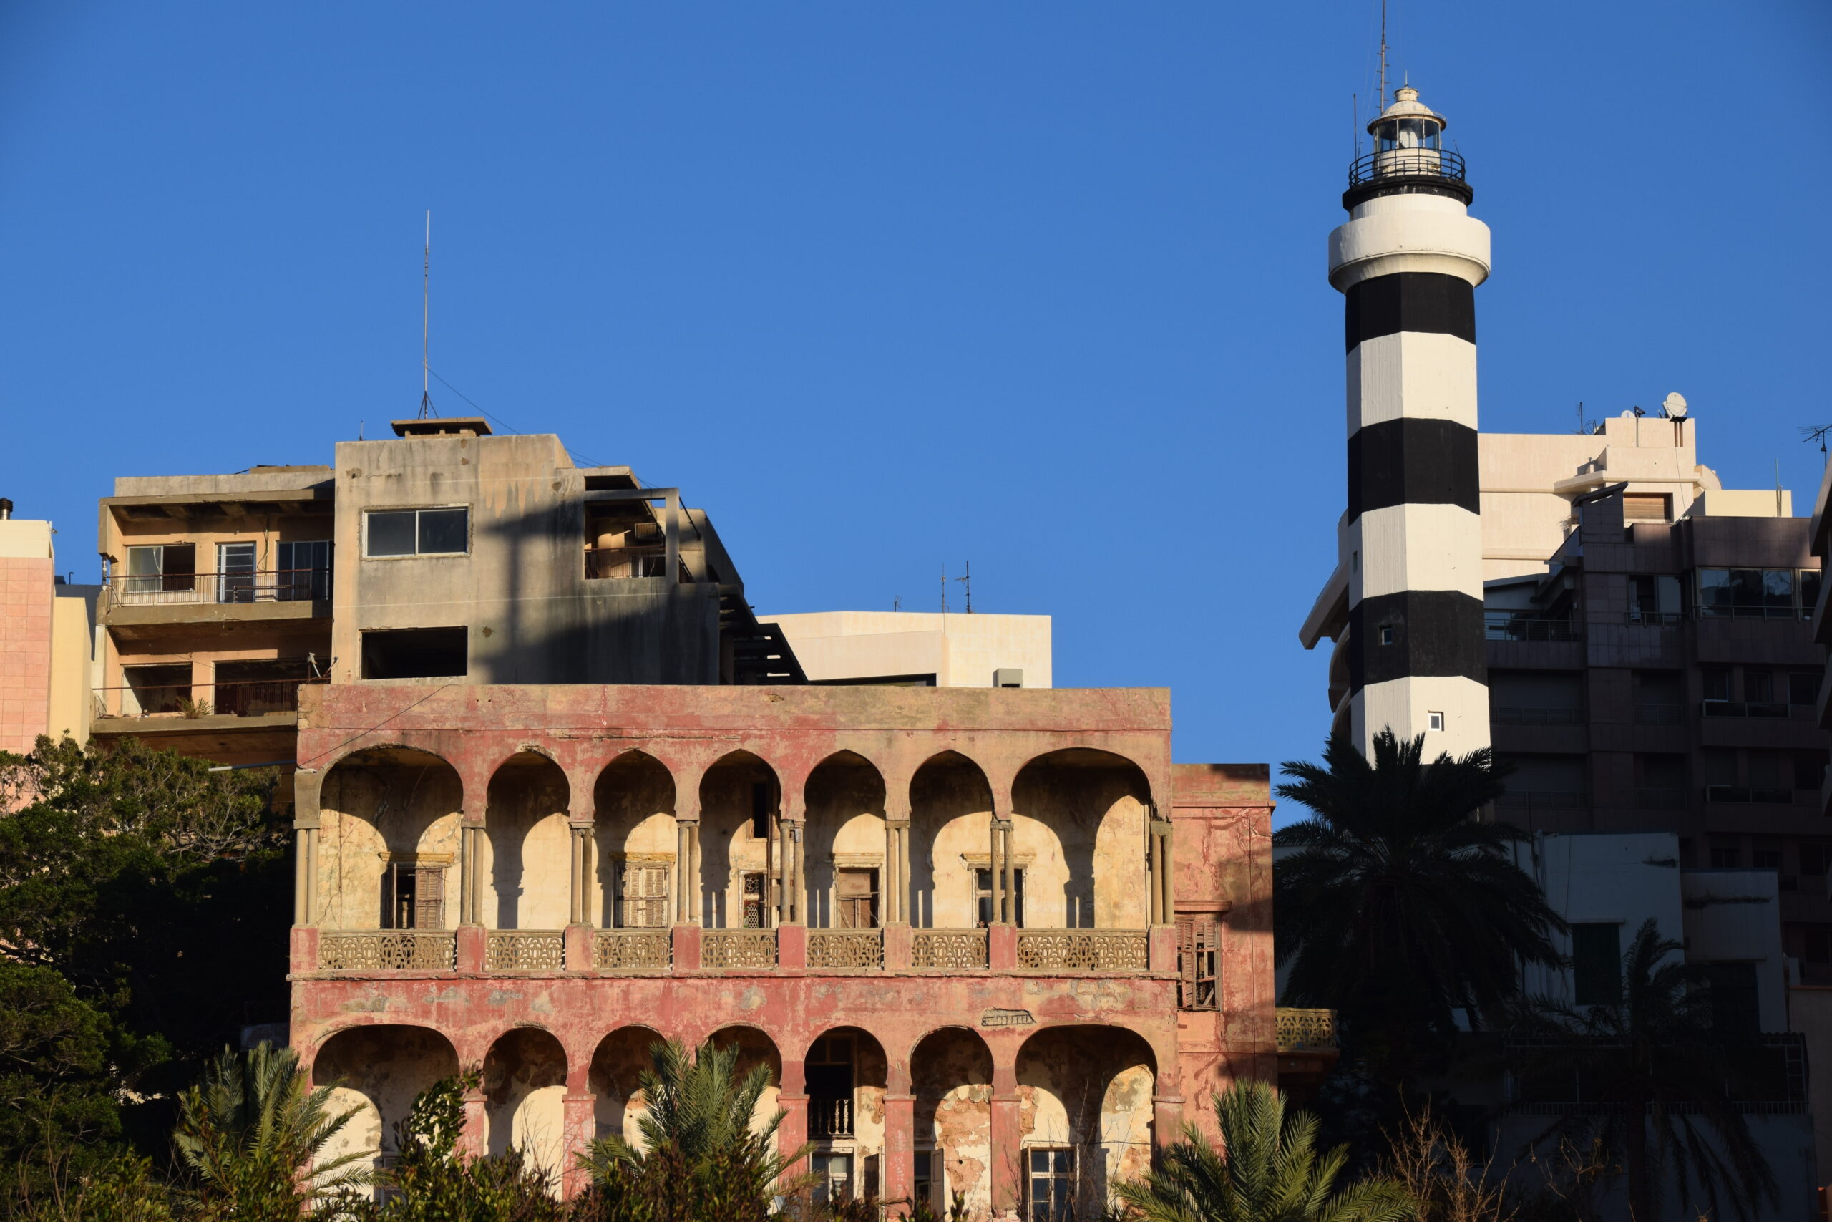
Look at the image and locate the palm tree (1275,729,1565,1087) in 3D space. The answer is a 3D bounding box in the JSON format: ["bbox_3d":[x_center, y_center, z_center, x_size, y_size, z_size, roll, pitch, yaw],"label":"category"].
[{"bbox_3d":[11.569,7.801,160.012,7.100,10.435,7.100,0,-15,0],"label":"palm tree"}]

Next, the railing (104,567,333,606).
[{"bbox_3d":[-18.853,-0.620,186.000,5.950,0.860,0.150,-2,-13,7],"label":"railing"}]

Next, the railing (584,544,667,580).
[{"bbox_3d":[-7.088,-1.163,168.000,2.054,0.818,0.080,-2,-16,6],"label":"railing"}]

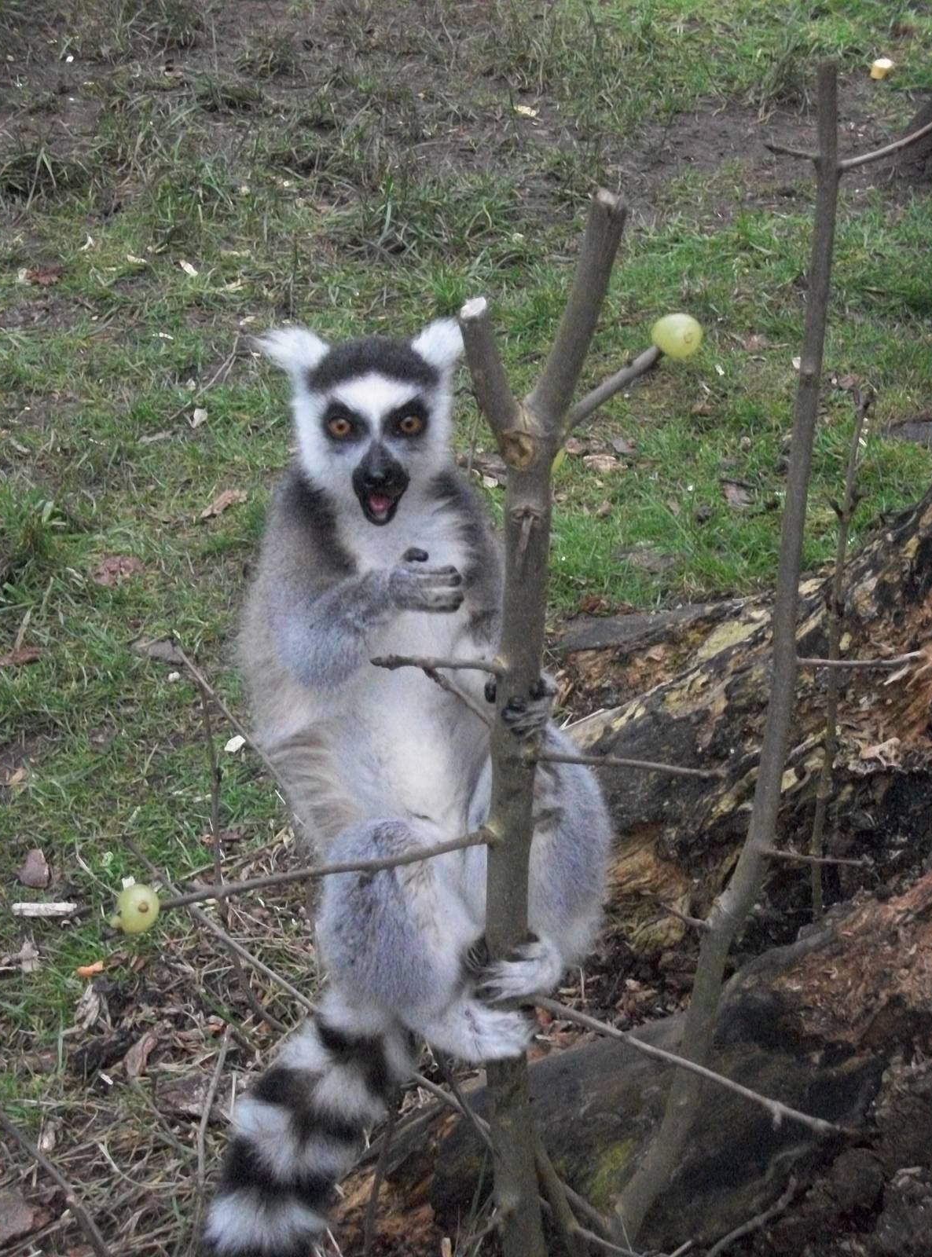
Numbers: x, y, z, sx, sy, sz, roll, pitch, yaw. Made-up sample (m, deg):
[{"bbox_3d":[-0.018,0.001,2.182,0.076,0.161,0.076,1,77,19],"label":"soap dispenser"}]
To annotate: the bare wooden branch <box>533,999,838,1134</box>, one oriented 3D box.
[{"bbox_3d":[0.115,0.230,1.190,0.181,0.014,0.014,19,33,26],"label":"bare wooden branch"}]

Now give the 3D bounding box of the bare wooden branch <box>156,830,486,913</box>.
[{"bbox_3d":[-0.068,0.121,1.135,0.186,0.014,0.014,-8,28,-29],"label":"bare wooden branch"}]

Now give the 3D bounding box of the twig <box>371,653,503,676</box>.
[{"bbox_3d":[-0.015,0.019,1.215,0.072,0.011,0.011,2,26,-8],"label":"twig"}]

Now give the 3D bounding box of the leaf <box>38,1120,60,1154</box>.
[{"bbox_3d":[-0.275,0.335,1.485,0.013,0.010,0.027,4,28,7],"label":"leaf"}]

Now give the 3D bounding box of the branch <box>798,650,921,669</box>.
[{"bbox_3d":[0.233,0.017,1.330,0.079,0.009,0.009,-2,26,-15],"label":"branch"}]

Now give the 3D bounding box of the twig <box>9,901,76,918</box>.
[{"bbox_3d":[-0.341,0.227,1.820,0.053,0.008,0.009,0,32,0],"label":"twig"}]

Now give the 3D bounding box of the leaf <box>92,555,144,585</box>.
[{"bbox_3d":[-0.344,-0.058,2.229,0.052,0.016,0.046,0,28,0],"label":"leaf"}]

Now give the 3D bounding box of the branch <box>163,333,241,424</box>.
[{"bbox_3d":[-0.321,-0.313,2.779,0.050,0.020,0.309,4,27,9],"label":"branch"}]

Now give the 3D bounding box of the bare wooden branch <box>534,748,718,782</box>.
[{"bbox_3d":[0.090,0.075,1.245,0.102,0.010,0.010,6,27,6],"label":"bare wooden branch"}]

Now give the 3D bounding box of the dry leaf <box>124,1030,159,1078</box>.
[{"bbox_3d":[-0.225,0.295,1.562,0.019,0.013,0.039,10,30,18],"label":"dry leaf"}]

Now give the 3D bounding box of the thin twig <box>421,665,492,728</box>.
[{"bbox_3d":[-0.004,0.035,1.143,0.008,0.051,0.008,-43,30,9],"label":"thin twig"}]

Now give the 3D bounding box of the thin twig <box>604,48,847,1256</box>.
[{"bbox_3d":[0.148,0.050,1.240,0.055,0.711,0.050,5,23,-3],"label":"thin twig"}]

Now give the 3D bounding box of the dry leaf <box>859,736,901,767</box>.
[{"bbox_3d":[0.305,0.091,1.660,0.033,0.016,0.020,0,27,0],"label":"dry leaf"}]

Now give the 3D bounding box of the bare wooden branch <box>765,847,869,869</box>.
[{"bbox_3d":[0.213,0.139,1.365,0.066,0.008,0.009,8,25,-9],"label":"bare wooden branch"}]

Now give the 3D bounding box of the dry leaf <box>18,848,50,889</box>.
[{"bbox_3d":[-0.338,0.188,1.765,0.024,0.015,0.040,0,28,0],"label":"dry leaf"}]

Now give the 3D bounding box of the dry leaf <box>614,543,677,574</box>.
[{"bbox_3d":[0.182,-0.071,2.298,0.062,0.015,0.050,0,27,0],"label":"dry leaf"}]

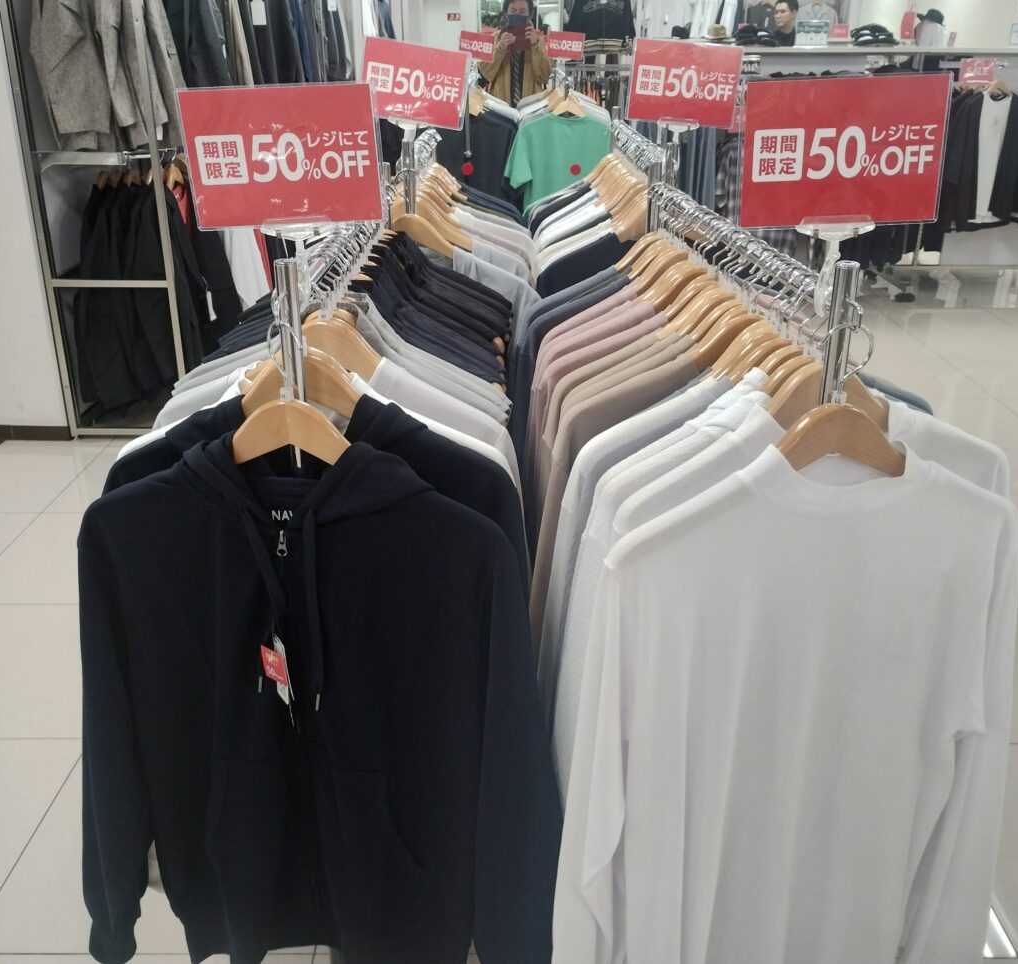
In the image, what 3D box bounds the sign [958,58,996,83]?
[{"bbox_3d":[2.666,-2.333,5.891,0.207,0.138,0.012,0,11,1],"label":"sign"}]

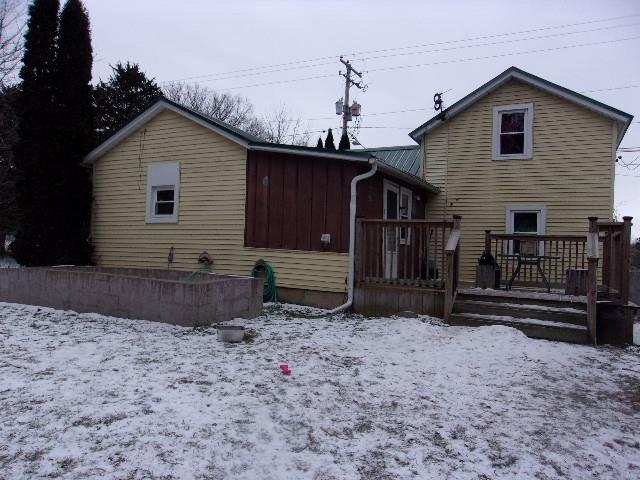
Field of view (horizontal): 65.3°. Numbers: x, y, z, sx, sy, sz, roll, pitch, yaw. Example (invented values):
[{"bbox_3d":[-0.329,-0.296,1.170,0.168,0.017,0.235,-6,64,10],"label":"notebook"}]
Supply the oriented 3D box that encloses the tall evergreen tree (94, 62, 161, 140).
[{"bbox_3d":[-8.604,-3.163,21.976,5.000,9.150,5.000,2,-1,-22],"label":"tall evergreen tree"}]

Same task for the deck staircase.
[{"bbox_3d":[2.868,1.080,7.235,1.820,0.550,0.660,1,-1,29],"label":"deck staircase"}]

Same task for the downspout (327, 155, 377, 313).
[{"bbox_3d":[0.578,-0.039,8.726,0.820,2.710,0.280,1,-1,29],"label":"downspout"}]

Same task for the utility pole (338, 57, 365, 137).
[{"bbox_3d":[1.367,-3.943,26.982,1.000,11.430,2.600,1,-1,29],"label":"utility pole"}]

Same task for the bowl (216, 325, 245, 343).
[{"bbox_3d":[-1.112,1.192,6.289,0.345,0.150,0.345,2,-1,-10],"label":"bowl"}]

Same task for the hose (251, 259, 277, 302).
[{"bbox_3d":[-1.086,0.783,9.593,0.540,0.830,0.200,1,-1,29],"label":"hose"}]

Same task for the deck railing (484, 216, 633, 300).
[{"bbox_3d":[3.787,0.305,8.334,2.300,1.200,2.300,1,-1,29],"label":"deck railing"}]

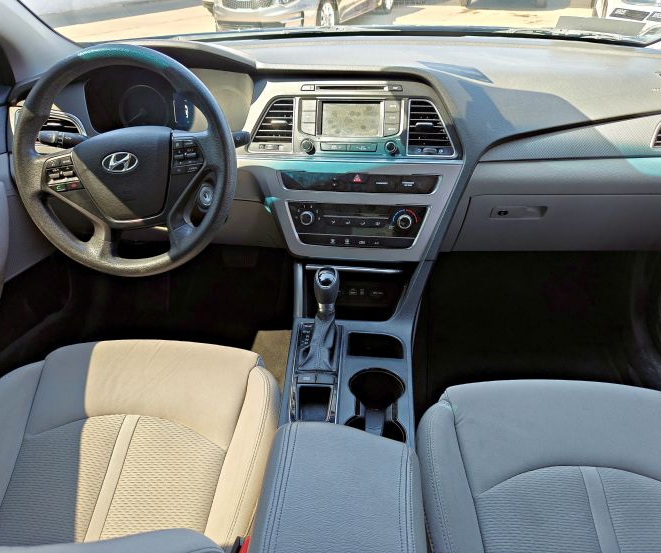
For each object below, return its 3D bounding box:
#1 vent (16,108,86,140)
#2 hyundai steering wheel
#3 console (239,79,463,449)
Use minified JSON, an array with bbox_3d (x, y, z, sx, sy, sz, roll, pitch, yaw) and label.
[{"bbox_3d":[-0.550,-0.296,0.965,0.138,0.066,0.045,0,20,0],"label":"vent"},{"bbox_3d":[-0.344,-0.192,0.850,0.378,0.378,0.095,3,9,4],"label":"hyundai steering wheel"},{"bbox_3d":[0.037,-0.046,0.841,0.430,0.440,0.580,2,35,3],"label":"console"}]

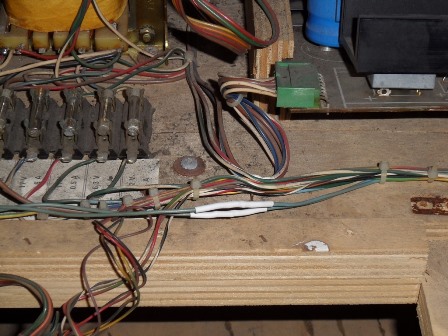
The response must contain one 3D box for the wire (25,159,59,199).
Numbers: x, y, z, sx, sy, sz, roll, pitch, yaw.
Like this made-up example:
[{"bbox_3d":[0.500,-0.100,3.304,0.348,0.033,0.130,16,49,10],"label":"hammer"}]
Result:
[{"bbox_3d":[-0.095,0.006,0.554,0.006,0.005,0.033,16,42,20],"label":"wire"}]

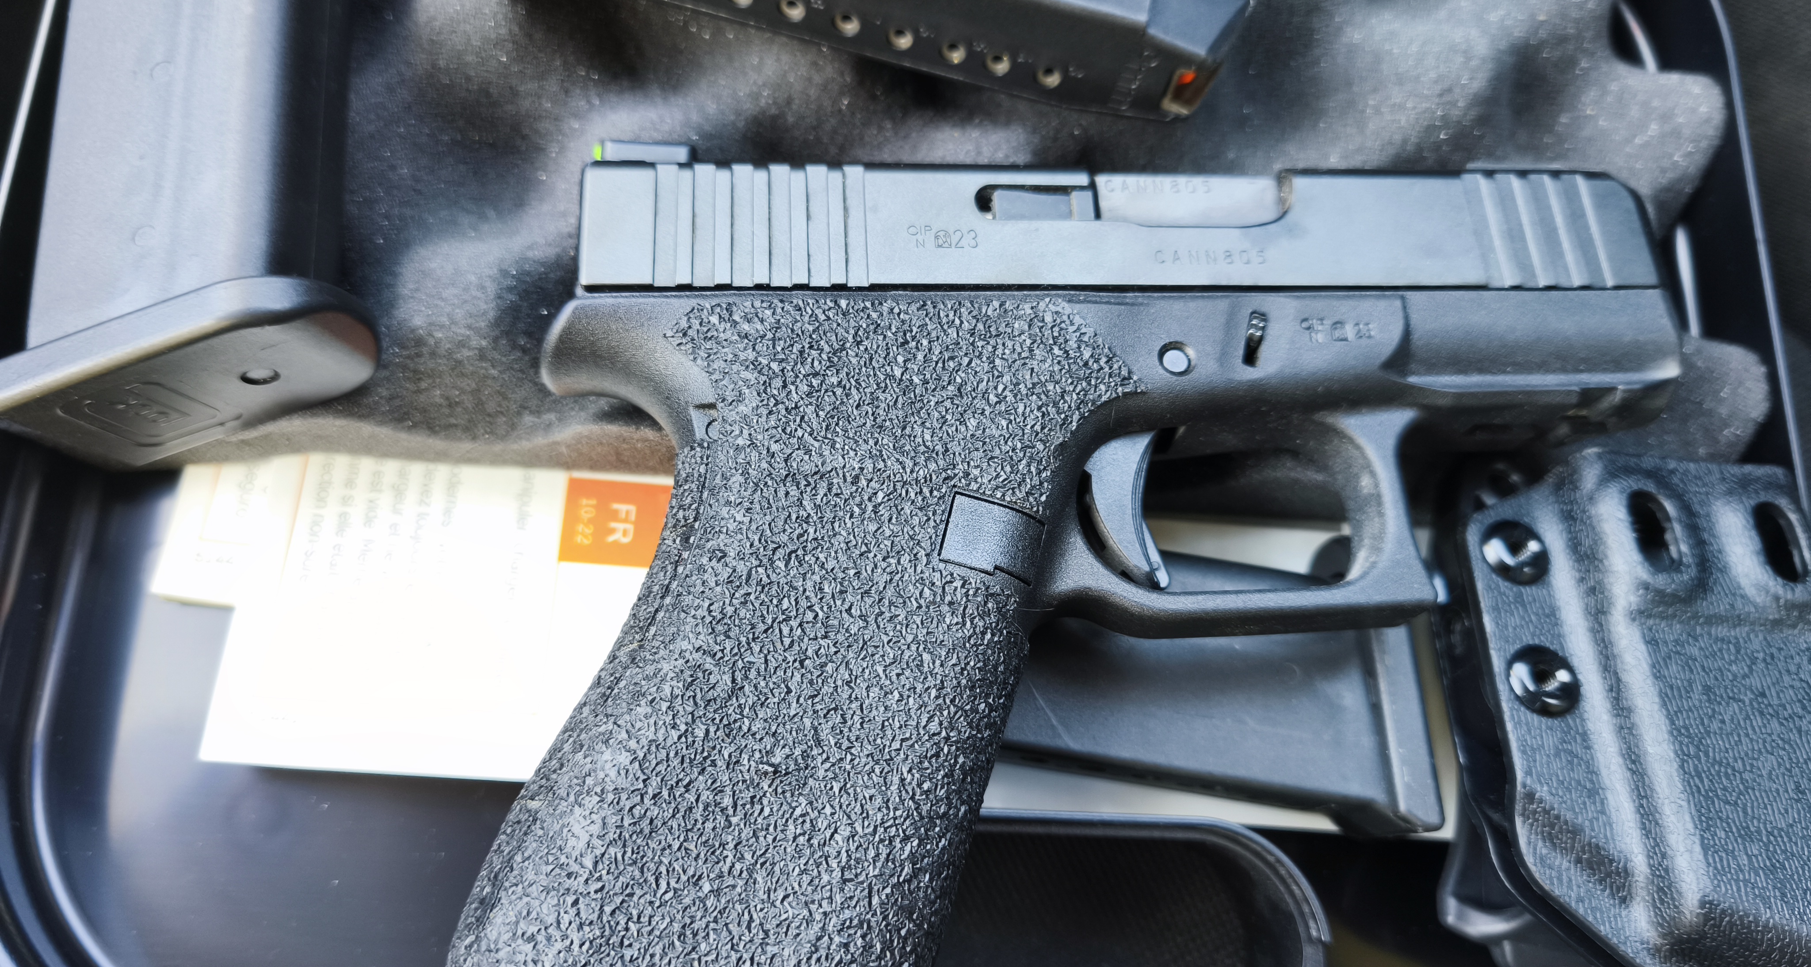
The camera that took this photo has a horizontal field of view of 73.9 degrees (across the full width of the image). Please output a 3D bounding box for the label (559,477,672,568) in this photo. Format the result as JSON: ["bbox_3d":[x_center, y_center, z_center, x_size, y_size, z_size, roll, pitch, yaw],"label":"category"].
[{"bbox_3d":[-0.049,0.007,0.208,0.021,0.001,0.016,5,69,-3],"label":"label"}]

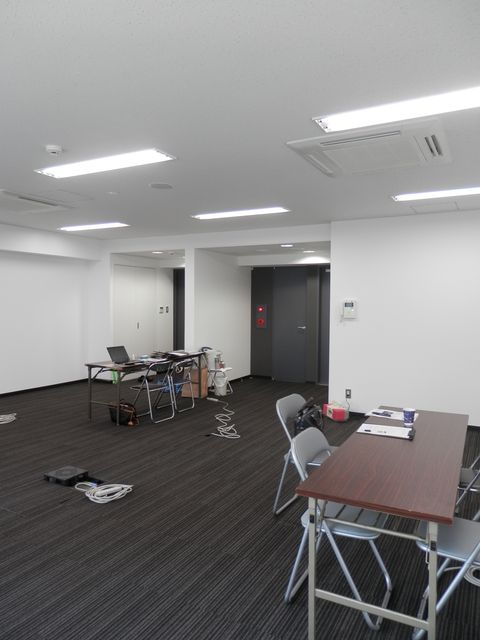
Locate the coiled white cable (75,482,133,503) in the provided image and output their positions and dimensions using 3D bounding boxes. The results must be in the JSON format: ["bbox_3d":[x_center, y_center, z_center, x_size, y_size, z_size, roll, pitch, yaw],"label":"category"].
[{"bbox_3d":[-1.050,1.306,3.540,0.410,0.060,0.300,0,3,-3],"label":"coiled white cable"}]

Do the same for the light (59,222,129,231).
[{"bbox_3d":[-2.141,-1.347,6.732,1.240,0.050,0.235,2,3,28],"label":"light"}]

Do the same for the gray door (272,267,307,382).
[{"bbox_3d":[0.915,0.078,8.488,0.680,2.100,0.060,2,3,28],"label":"gray door"}]

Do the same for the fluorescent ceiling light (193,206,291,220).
[{"bbox_3d":[-0.020,-1.281,5.579,1.240,0.050,0.235,2,3,28],"label":"fluorescent ceiling light"}]

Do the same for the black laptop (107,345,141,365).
[{"bbox_3d":[-1.426,0.437,5.676,0.280,0.200,0.285,2,3,37],"label":"black laptop"}]

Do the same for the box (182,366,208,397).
[{"bbox_3d":[-0.672,0.944,7.102,0.340,0.470,0.230,2,3,28],"label":"box"}]

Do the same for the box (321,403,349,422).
[{"bbox_3d":[1.226,1.172,5.893,0.200,0.150,0.310,0,3,-14],"label":"box"}]

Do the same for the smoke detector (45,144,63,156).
[{"bbox_3d":[-1.278,-1.157,3.174,0.105,0.050,0.105,2,3,28],"label":"smoke detector"}]

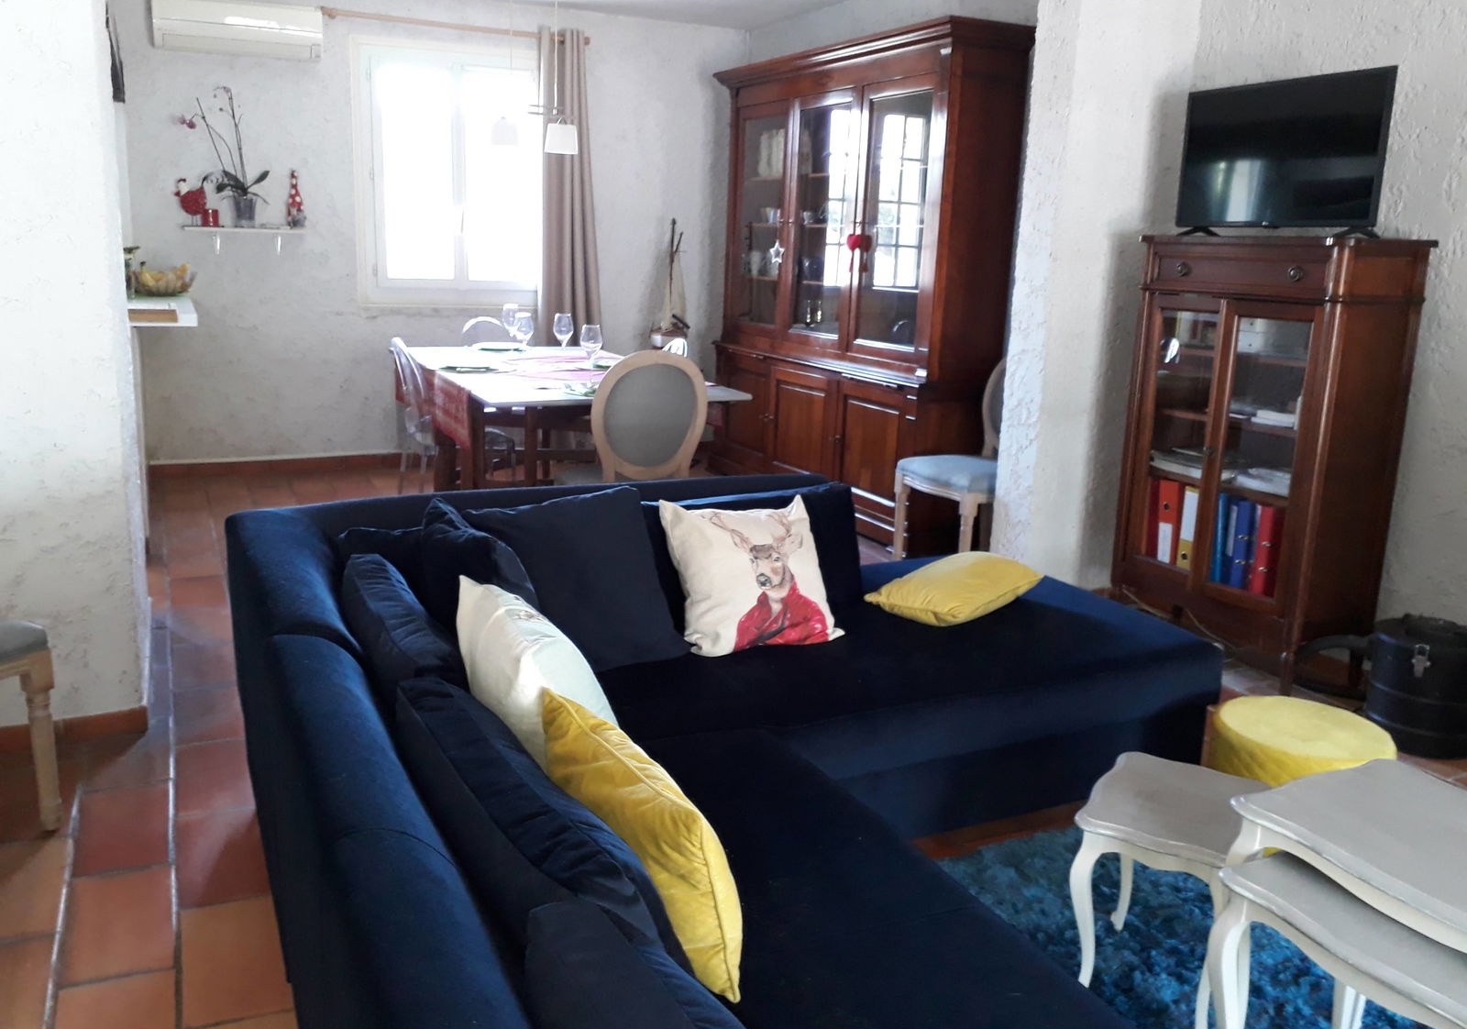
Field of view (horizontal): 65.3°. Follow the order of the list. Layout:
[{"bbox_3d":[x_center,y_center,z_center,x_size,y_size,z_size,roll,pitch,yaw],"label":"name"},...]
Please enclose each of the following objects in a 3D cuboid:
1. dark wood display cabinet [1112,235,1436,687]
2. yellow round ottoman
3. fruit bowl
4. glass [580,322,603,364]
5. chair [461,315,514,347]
[{"bbox_3d":[1.723,-0.204,3.825,0.416,1.375,0.779,-5,15,-26],"label":"dark wood display cabinet"},{"bbox_3d":[1.242,0.620,2.534,0.355,0.330,0.355,2,13,0],"label":"yellow round ottoman"},{"bbox_3d":[-2.705,-1.113,5.439,0.285,0.150,0.285,-5,15,-26],"label":"fruit bowl"},{"bbox_3d":[-0.559,-0.645,4.530,0.087,0.215,0.087,-5,15,-26],"label":"glass"},{"bbox_3d":[-1.187,-0.516,5.677,0.400,0.890,0.510,-5,15,-26],"label":"chair"}]

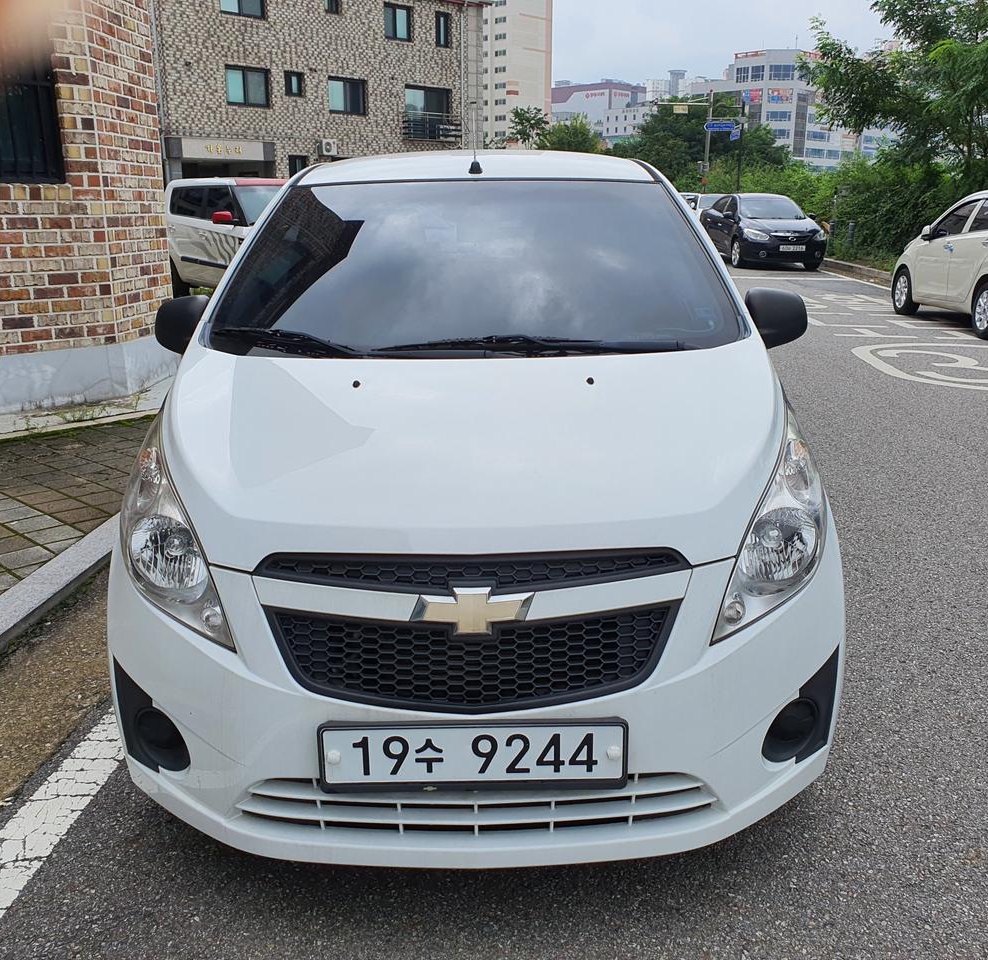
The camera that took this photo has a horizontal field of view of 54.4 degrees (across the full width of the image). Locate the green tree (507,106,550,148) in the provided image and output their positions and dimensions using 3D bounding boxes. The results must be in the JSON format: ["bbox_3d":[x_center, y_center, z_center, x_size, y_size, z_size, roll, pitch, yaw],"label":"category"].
[{"bbox_3d":[1.417,-12.798,39.500,2.100,4.800,2.100,0,17,0],"label":"green tree"}]

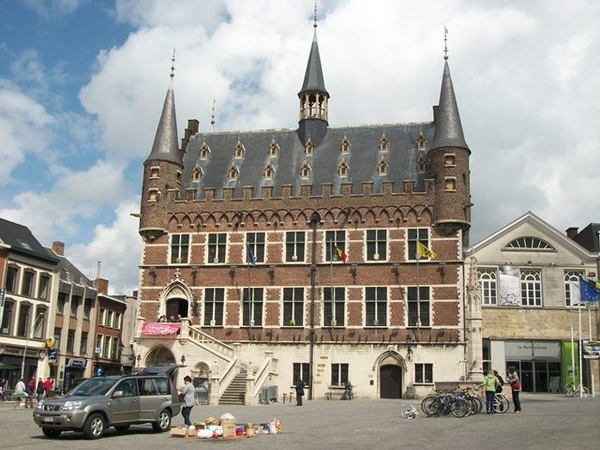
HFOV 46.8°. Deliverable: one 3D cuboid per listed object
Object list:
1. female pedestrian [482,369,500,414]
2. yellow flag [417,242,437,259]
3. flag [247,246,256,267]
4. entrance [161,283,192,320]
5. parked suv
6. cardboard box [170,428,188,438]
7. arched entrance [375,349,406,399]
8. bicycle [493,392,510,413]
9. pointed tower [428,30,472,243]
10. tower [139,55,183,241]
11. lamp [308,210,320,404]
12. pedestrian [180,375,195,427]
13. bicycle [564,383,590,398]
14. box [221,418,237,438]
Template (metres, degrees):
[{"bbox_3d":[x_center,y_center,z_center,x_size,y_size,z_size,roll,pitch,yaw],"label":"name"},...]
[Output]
[{"bbox_3d":[7.417,6.501,26.970,0.620,1.660,0.420,-2,-12,14],"label":"female pedestrian"},{"bbox_3d":[8.811,1.776,48.291,1.350,1.050,0.400,-2,-12,13],"label":"yellow flag"},{"bbox_3d":[-3.568,2.317,50.998,0.700,1.400,0.400,-2,-12,13],"label":"flag"},{"bbox_3d":[-9.496,6.612,53.307,2.500,4.200,0.500,-1,-13,12],"label":"entrance"},{"bbox_3d":[-5.352,5.081,19.792,1.780,1.720,4.500,-7,-14,29],"label":"parked suv"},{"bbox_3d":[-3.314,5.725,19.150,0.450,0.220,0.320,3,-12,-9],"label":"cardboard box"},{"bbox_3d":[6.387,10.480,48.927,2.250,3.450,0.500,-1,-13,12],"label":"arched entrance"},{"bbox_3d":[6.953,6.452,25.711,1.750,1.040,0.600,0,-12,5],"label":"bicycle"},{"bbox_3d":[11.142,-7.045,52.040,3.110,16.400,3.110,-2,-12,13],"label":"pointed tower"},{"bbox_3d":[-11.104,-6.604,57.113,3.220,16.030,3.220,-2,-12,13],"label":"tower"},{"bbox_3d":[0.964,5.677,50.780,0.500,13.860,0.500,-1,-13,12],"label":"lamp"},{"bbox_3d":[-3.702,5.860,23.068,0.500,1.640,0.500,3,-12,-10],"label":"pedestrian"},{"bbox_3d":[18.621,11.061,46.606,1.720,1.050,0.550,-1,-12,9],"label":"bicycle"},{"bbox_3d":[-1.942,5.618,19.177,0.370,0.480,0.360,2,-12,-5],"label":"box"}]

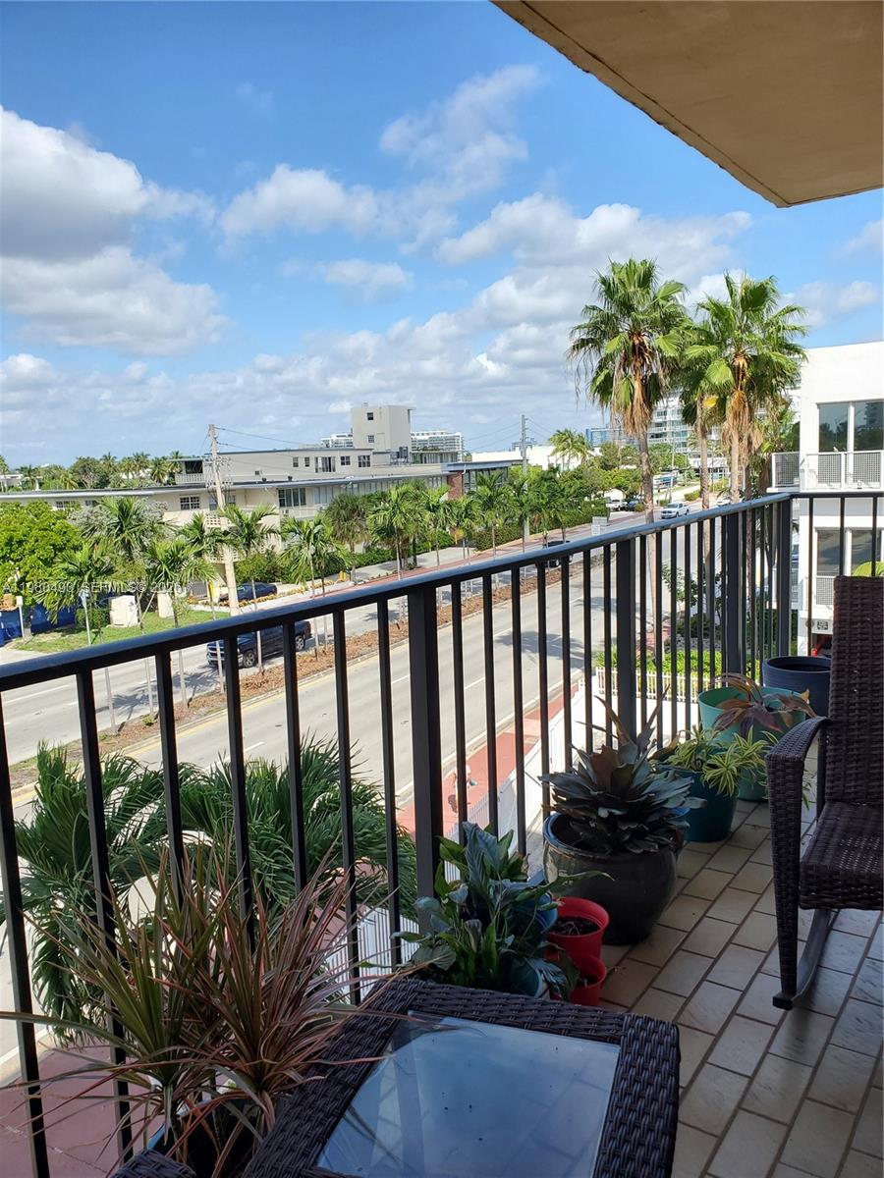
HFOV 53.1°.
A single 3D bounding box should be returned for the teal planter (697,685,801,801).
[{"bbox_3d":[1.211,0.611,3.469,0.392,0.364,0.392,-2,8,0],"label":"teal planter"}]

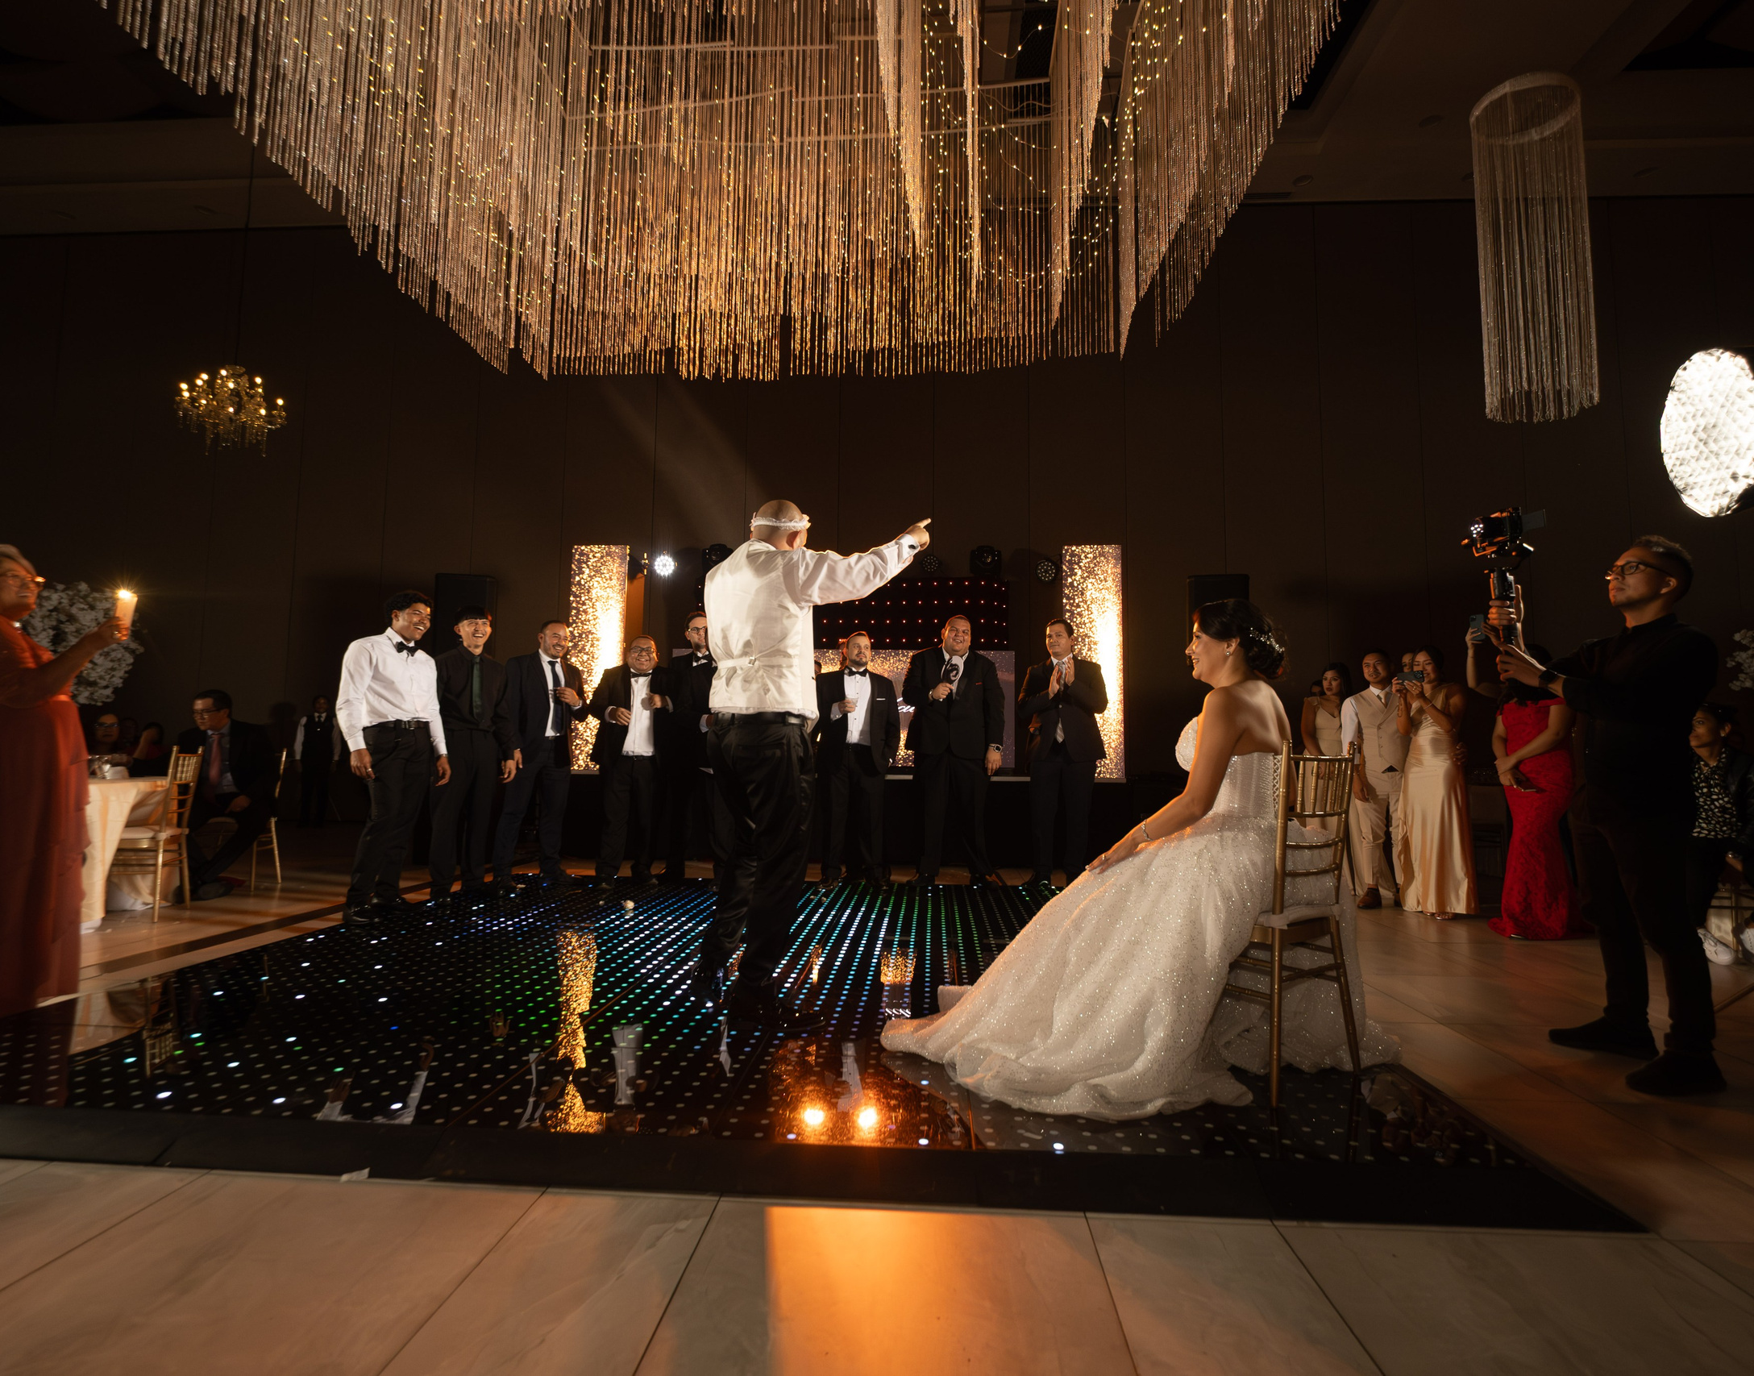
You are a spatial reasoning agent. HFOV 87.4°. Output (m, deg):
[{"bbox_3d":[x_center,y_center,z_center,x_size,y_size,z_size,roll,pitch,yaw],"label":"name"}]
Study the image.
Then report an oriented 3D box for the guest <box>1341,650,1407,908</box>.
[{"bbox_3d":[3.411,0.580,6.234,0.520,1.700,0.340,-2,-5,34],"label":"guest"}]

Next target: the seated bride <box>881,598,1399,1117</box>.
[{"bbox_3d":[0.700,0.407,2.739,1.360,1.345,1.000,-2,-5,36],"label":"seated bride"}]

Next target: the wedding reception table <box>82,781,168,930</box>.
[{"bbox_3d":[-4.775,0.844,4.889,1.700,0.770,1.700,1,-4,0],"label":"wedding reception table"}]

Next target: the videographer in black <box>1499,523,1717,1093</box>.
[{"bbox_3d":[2.280,0.336,2.902,0.650,1.660,0.540,-1,-4,16],"label":"videographer in black"}]

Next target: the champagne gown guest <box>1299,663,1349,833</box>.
[{"bbox_3d":[3.106,0.614,6.291,0.460,1.620,0.340,-2,-5,33],"label":"champagne gown guest"}]

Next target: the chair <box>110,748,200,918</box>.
[{"bbox_3d":[-4.094,0.786,5.098,0.450,0.925,0.410,1,-4,-9],"label":"chair"}]

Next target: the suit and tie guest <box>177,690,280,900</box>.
[{"bbox_3d":[-4.229,0.655,5.962,0.600,1.310,0.740,2,-4,-17],"label":"suit and tie guest"}]

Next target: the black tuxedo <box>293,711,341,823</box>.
[{"bbox_3d":[-7.077,1.019,11.600,0.540,1.460,0.300,3,-5,-23],"label":"black tuxedo"}]

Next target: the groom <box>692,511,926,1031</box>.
[{"bbox_3d":[-0.220,0.225,3.373,0.820,1.780,0.620,0,-4,15],"label":"groom"}]

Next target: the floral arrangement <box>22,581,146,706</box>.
[{"bbox_3d":[-5.270,-0.289,5.977,0.760,0.740,0.760,4,-6,-41],"label":"floral arrangement"}]

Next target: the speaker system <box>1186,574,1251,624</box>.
[{"bbox_3d":[2.778,-0.543,7.453,0.440,0.710,0.400,0,-4,9],"label":"speaker system"}]

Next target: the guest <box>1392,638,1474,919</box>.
[{"bbox_3d":[3.415,0.558,5.623,0.520,1.640,0.460,-2,-5,37],"label":"guest"}]

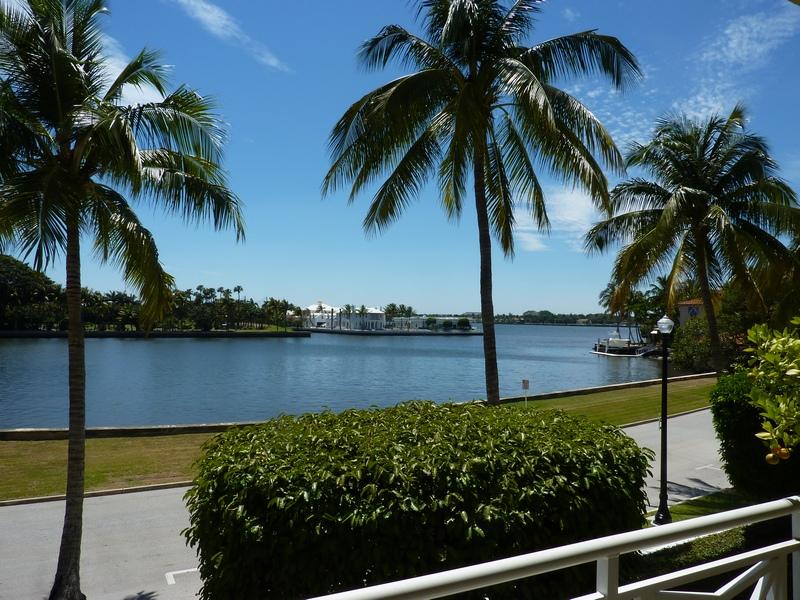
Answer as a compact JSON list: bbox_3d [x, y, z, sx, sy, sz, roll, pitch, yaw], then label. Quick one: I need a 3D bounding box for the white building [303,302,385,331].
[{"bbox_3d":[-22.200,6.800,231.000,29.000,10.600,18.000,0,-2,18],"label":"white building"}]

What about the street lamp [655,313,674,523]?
[{"bbox_3d":[5.720,2.580,12.530,0.380,4.550,0.380,1,-2,0],"label":"street lamp"}]

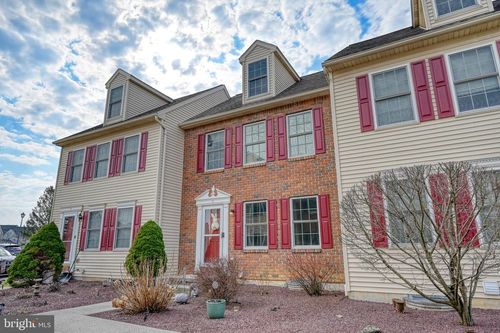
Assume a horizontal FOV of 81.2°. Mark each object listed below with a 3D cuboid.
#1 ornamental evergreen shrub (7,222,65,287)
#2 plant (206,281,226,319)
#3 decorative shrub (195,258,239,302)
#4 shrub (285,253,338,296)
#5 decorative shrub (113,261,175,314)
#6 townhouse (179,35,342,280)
[{"bbox_3d":[-7.906,3.234,10.967,1.745,2.215,1.745,-8,-16,28],"label":"ornamental evergreen shrub"},{"bbox_3d":[-0.660,2.602,5.749,0.392,0.654,0.392,-1,-14,0],"label":"plant"},{"bbox_3d":[-0.815,2.767,7.112,1.069,0.963,1.069,-1,-14,0],"label":"decorative shrub"},{"bbox_3d":[1.596,2.790,7.580,1.352,1.032,1.269,-8,-16,28],"label":"shrub"},{"bbox_3d":[-2.260,2.561,6.215,1.249,1.015,1.249,-8,-16,28],"label":"decorative shrub"},{"bbox_3d":[1.698,-0.121,13.422,6.000,9.200,8.200,-8,-16,28],"label":"townhouse"}]

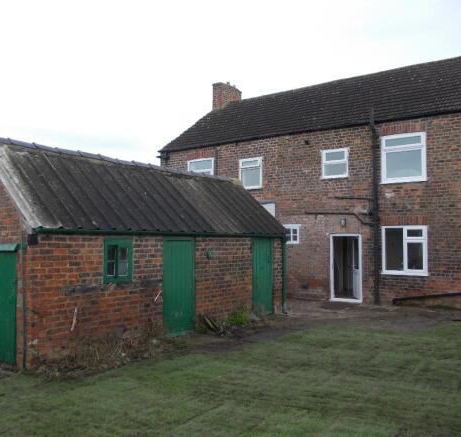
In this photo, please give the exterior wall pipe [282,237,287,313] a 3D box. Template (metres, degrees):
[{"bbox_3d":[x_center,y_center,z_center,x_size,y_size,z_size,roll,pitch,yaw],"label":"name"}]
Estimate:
[{"bbox_3d":[1.463,1.492,12.499,0.100,2.002,0.090,-2,-3,36],"label":"exterior wall pipe"}]

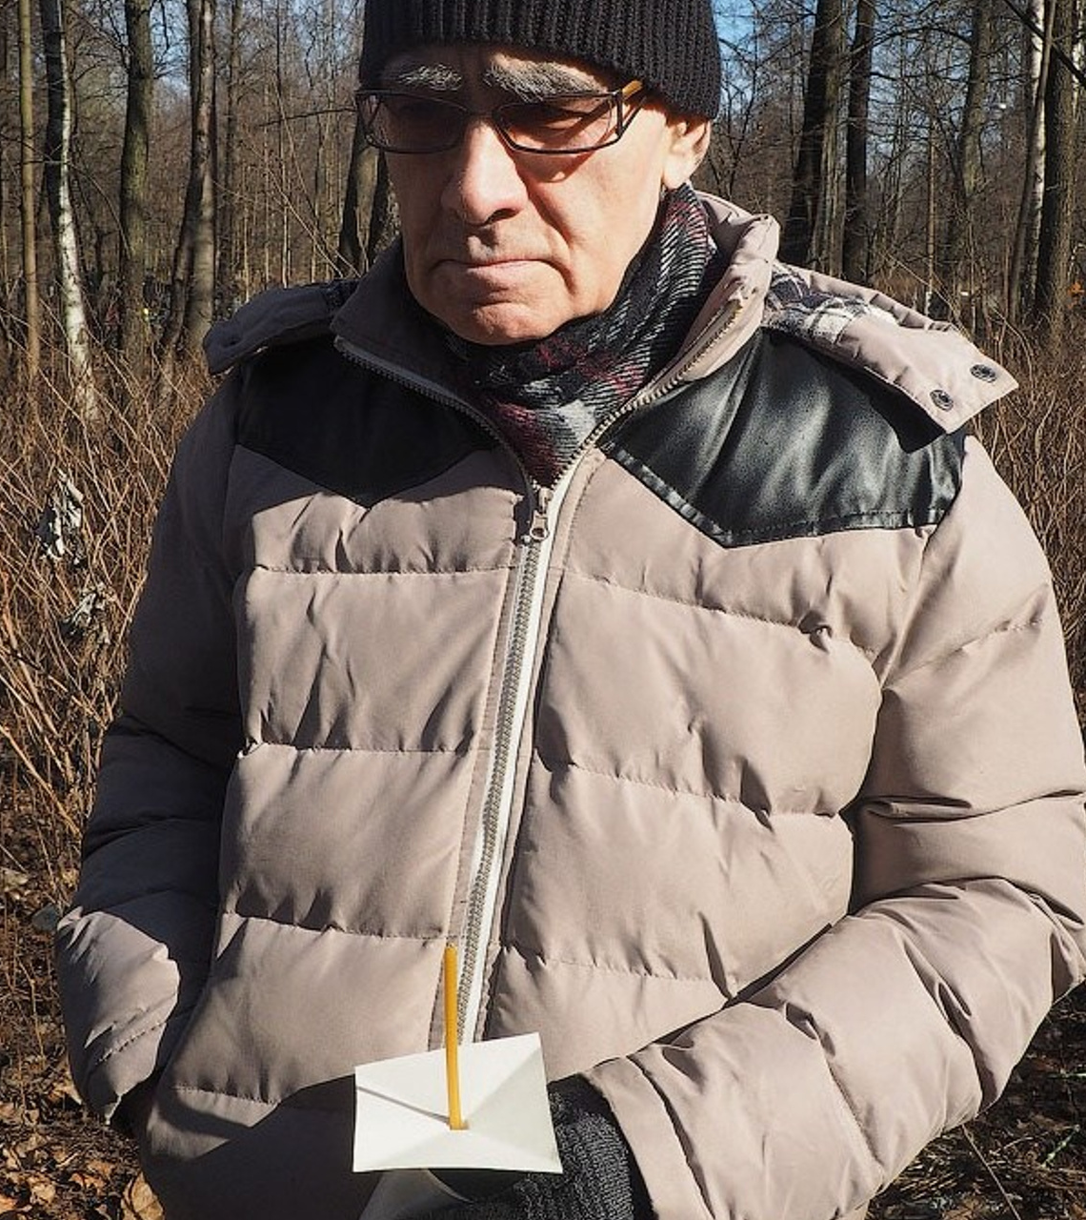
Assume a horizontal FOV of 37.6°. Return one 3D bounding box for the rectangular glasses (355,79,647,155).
[{"bbox_3d":[-0.001,-0.260,0.833,0.140,0.042,0.140,7,27,20],"label":"rectangular glasses"}]

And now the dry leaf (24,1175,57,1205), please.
[{"bbox_3d":[-0.865,0.996,2.745,0.060,0.020,0.065,-4,11,-19],"label":"dry leaf"}]

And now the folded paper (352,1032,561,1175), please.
[{"bbox_3d":[-0.045,0.254,0.804,0.100,0.020,0.098,-4,20,-5],"label":"folded paper"}]

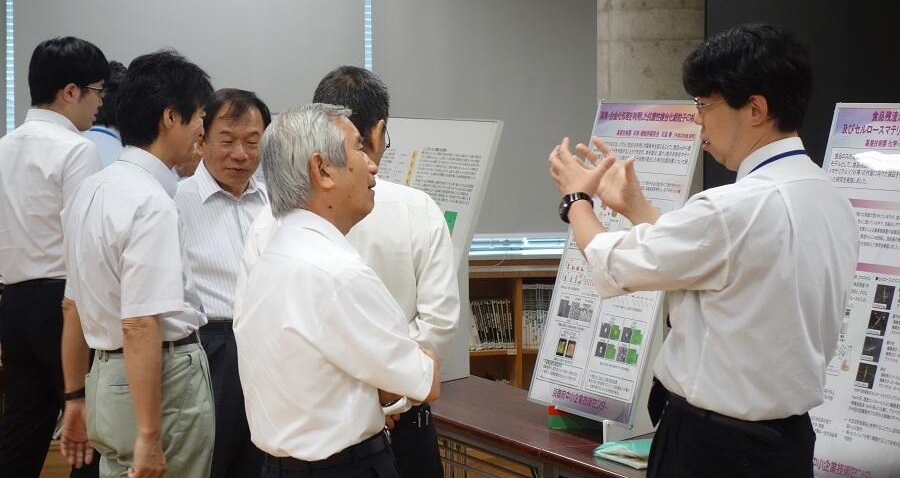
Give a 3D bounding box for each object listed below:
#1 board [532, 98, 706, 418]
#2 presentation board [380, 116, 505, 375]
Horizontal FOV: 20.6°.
[{"bbox_3d":[0.438,0.063,6.556,0.231,0.857,0.611,-1,4,-23],"label":"board"},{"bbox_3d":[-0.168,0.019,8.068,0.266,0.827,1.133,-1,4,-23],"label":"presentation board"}]

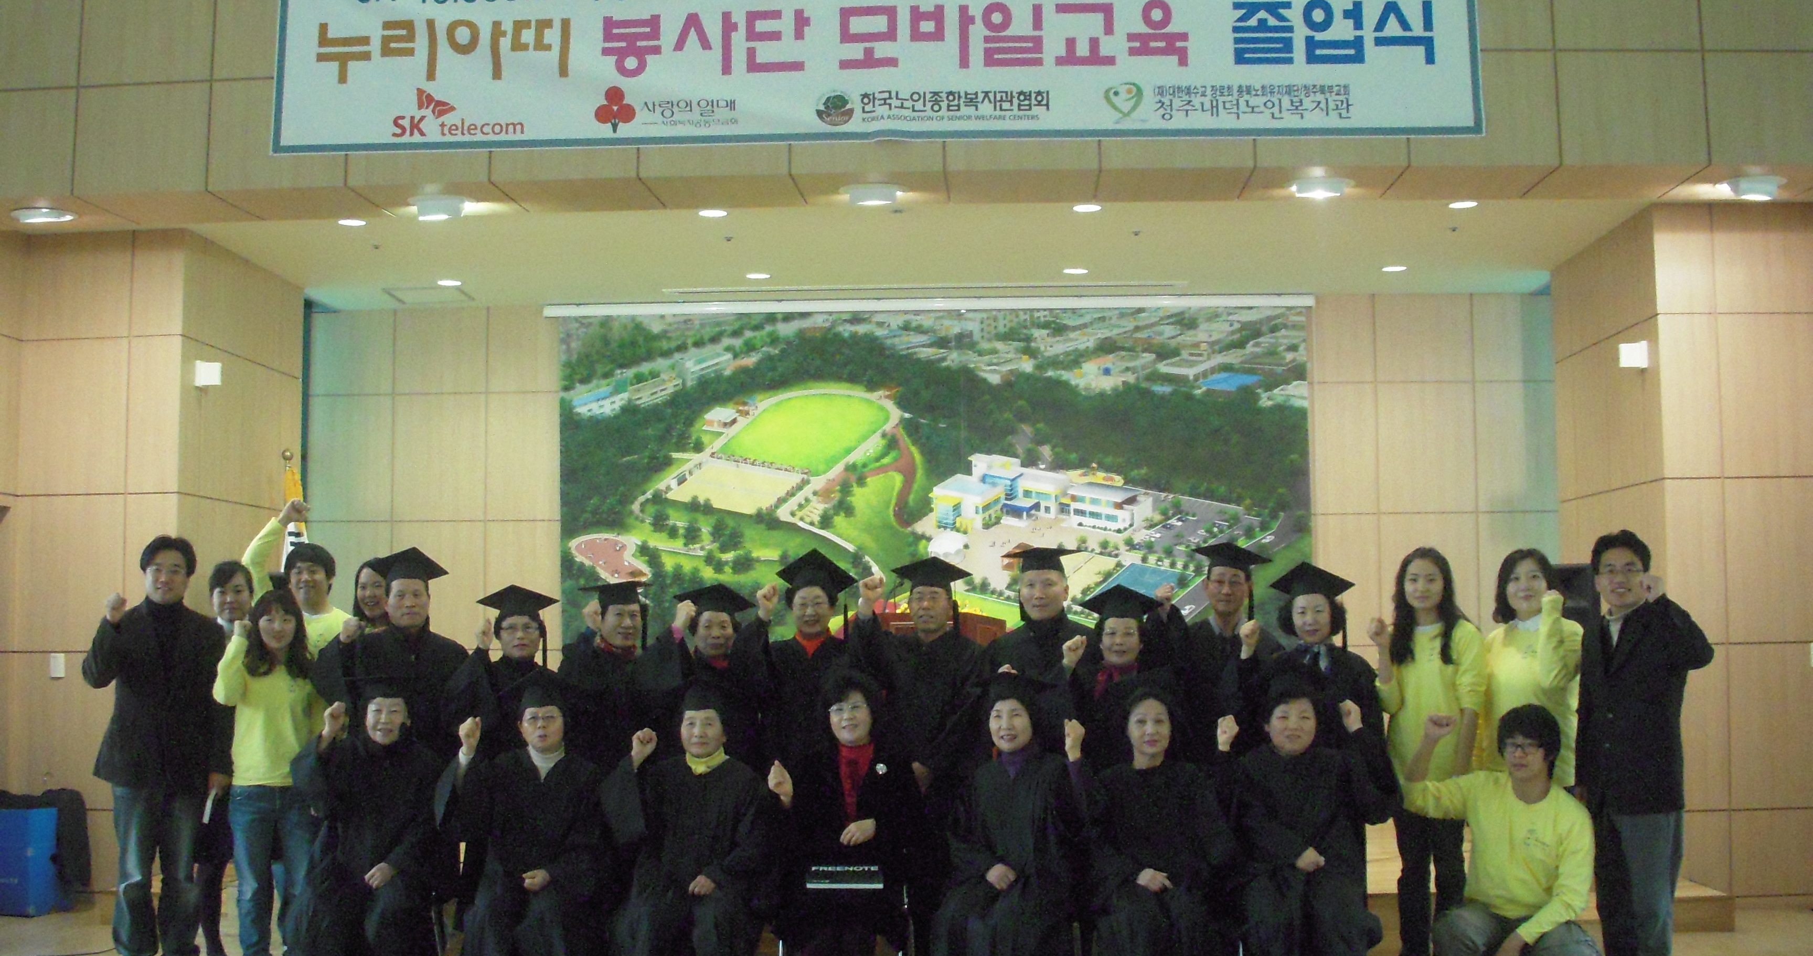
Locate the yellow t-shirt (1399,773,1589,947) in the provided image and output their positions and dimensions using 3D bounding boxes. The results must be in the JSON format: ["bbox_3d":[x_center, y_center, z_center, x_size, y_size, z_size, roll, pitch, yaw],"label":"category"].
[{"bbox_3d":[2.077,1.328,6.974,0.660,0.600,0.380,-1,-4,9],"label":"yellow t-shirt"}]

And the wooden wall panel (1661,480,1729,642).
[{"bbox_3d":[3.675,0.389,9.262,0.300,0.800,0.040,-1,-4,3],"label":"wooden wall panel"}]

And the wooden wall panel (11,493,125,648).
[{"bbox_3d":[-4.103,0.466,9.781,0.600,0.800,0.040,-1,-4,3],"label":"wooden wall panel"}]

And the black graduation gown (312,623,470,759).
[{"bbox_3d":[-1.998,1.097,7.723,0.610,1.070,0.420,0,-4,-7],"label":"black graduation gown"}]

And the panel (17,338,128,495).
[{"bbox_3d":[-4.373,-0.319,10.461,0.655,0.850,0.030,-1,-4,3],"label":"panel"}]

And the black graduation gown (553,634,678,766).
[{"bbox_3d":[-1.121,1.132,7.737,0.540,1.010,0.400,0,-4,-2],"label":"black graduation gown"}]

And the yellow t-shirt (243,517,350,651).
[{"bbox_3d":[-2.410,0.619,7.936,0.490,0.940,0.340,0,-4,-5],"label":"yellow t-shirt"}]

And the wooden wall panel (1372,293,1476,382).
[{"bbox_3d":[3.144,-0.849,12.104,0.605,0.550,0.040,-1,-4,3],"label":"wooden wall panel"}]

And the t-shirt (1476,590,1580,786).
[{"bbox_3d":[2.290,0.772,7.306,0.400,0.710,0.270,-1,-4,9],"label":"t-shirt"}]

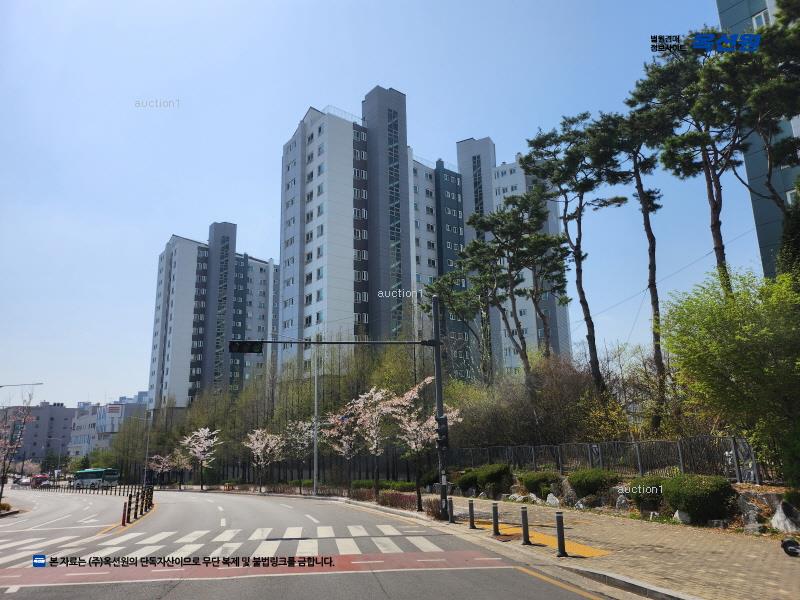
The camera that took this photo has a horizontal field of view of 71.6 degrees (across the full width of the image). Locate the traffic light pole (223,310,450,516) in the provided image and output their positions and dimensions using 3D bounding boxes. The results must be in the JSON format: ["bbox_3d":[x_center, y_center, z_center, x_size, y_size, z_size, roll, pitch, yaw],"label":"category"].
[{"bbox_3d":[-1.962,3.500,18.414,7.350,7.456,0.600,1,-13,-9],"label":"traffic light pole"}]

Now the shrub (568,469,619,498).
[{"bbox_3d":[6.858,6.481,19.600,1.746,0.930,1.572,-5,-13,18],"label":"shrub"}]

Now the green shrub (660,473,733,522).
[{"bbox_3d":[8.137,5.445,15.200,1.829,1.173,1.646,-8,-14,26],"label":"green shrub"}]

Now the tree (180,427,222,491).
[{"bbox_3d":[-17.413,13.988,49.105,3.672,5.440,3.500,3,-14,-19],"label":"tree"}]

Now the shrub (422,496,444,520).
[{"bbox_3d":[1.262,7.854,20.900,0.850,0.820,1.000,-2,-13,0],"label":"shrub"}]

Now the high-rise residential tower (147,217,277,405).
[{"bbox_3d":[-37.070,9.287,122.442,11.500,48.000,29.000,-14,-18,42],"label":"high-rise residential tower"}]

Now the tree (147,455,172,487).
[{"bbox_3d":[-24.698,17.765,57.382,2.672,3.440,2.700,4,-14,-22],"label":"tree"}]

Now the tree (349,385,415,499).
[{"bbox_3d":[-1.093,8.279,32.762,3.600,6.527,3.500,-2,-13,0],"label":"tree"}]

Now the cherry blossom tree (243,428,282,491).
[{"bbox_3d":[-12.306,14.327,49.643,3.500,5.510,3.300,-2,-13,0],"label":"cherry blossom tree"}]

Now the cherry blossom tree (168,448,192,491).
[{"bbox_3d":[-21.409,16.577,54.431,2.434,3.878,2.400,4,-14,-20],"label":"cherry blossom tree"}]

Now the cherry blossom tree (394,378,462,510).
[{"bbox_3d":[1.249,6.433,25.188,2.900,5.894,2.900,-2,-13,0],"label":"cherry blossom tree"}]

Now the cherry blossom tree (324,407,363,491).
[{"bbox_3d":[-3.365,8.883,33.080,2.461,5.216,2.600,0,-13,-6],"label":"cherry blossom tree"}]

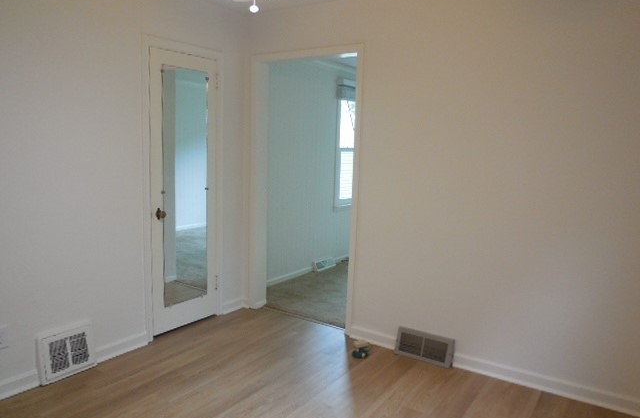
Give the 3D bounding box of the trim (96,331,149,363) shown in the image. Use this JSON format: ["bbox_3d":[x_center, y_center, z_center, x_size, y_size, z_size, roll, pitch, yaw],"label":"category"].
[{"bbox_3d":[-1.324,0.922,3.101,0.027,0.095,0.383,6,9,33],"label":"trim"}]

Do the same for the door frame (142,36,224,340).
[{"bbox_3d":[-1.024,-0.133,3.455,0.085,2.120,0.725,6,9,33],"label":"door frame"}]

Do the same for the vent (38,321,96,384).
[{"bbox_3d":[-1.522,0.865,2.789,0.047,0.275,0.340,6,9,33],"label":"vent"}]

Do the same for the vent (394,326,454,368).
[{"bbox_3d":[0.705,0.938,3.144,0.389,0.177,0.070,6,9,33],"label":"vent"}]

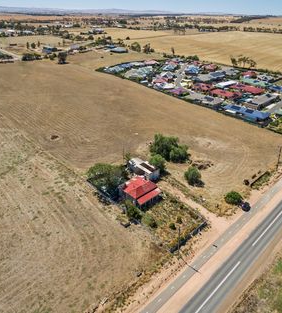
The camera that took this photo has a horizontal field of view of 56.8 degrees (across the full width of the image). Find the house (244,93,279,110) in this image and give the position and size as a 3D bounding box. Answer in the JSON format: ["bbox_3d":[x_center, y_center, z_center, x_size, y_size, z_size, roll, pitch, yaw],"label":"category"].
[{"bbox_3d":[91.910,-43.100,196.190,25.000,5.000,13.000,-22,36,-35],"label":"house"}]

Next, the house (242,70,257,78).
[{"bbox_3d":[116.230,-87.880,278.580,12.000,5.000,13.000,-18,34,-30],"label":"house"}]

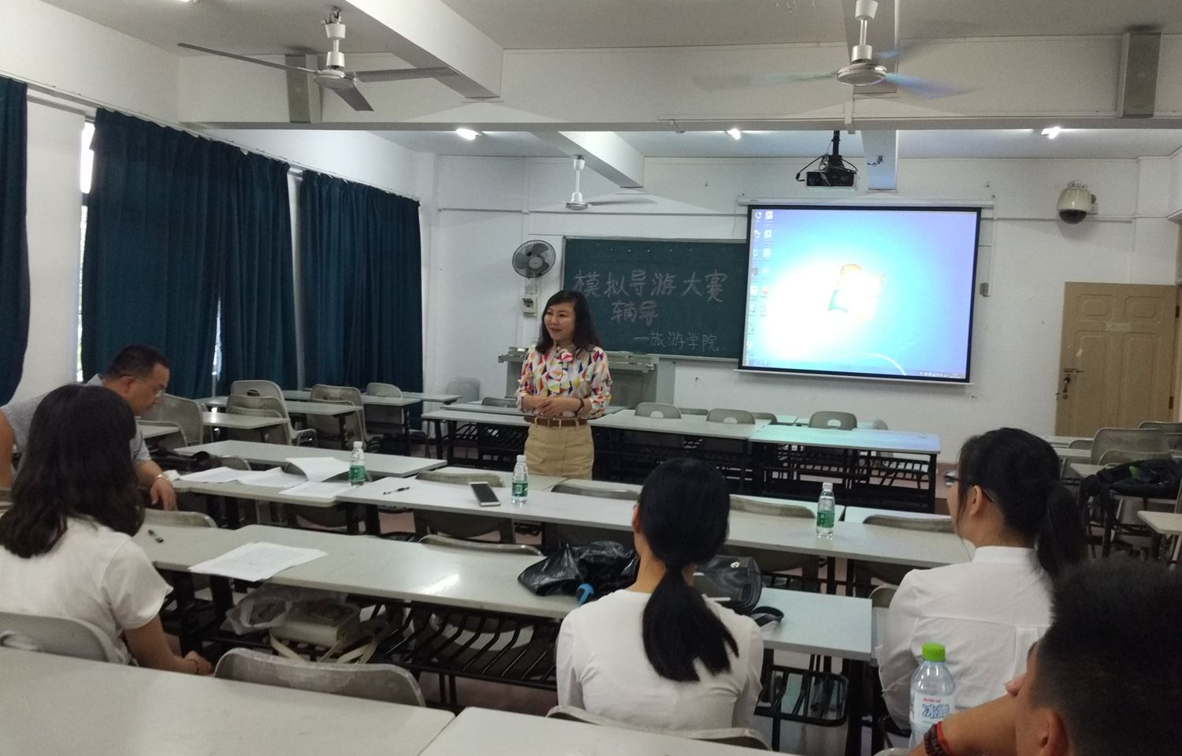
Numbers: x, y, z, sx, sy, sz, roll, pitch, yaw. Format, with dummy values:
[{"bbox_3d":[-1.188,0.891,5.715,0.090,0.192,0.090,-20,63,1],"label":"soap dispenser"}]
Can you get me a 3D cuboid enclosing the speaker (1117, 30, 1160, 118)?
[{"bbox_3d":[2.829,-1.552,5.295,0.150,0.410,0.150,4,4,15],"label":"speaker"}]

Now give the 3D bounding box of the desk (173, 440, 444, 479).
[{"bbox_3d":[-1.311,0.731,4.739,1.190,0.750,0.440,4,4,15],"label":"desk"}]

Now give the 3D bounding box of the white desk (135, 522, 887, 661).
[{"bbox_3d":[-0.264,0.892,2.646,1.870,0.755,0.450,3,4,15],"label":"white desk"}]

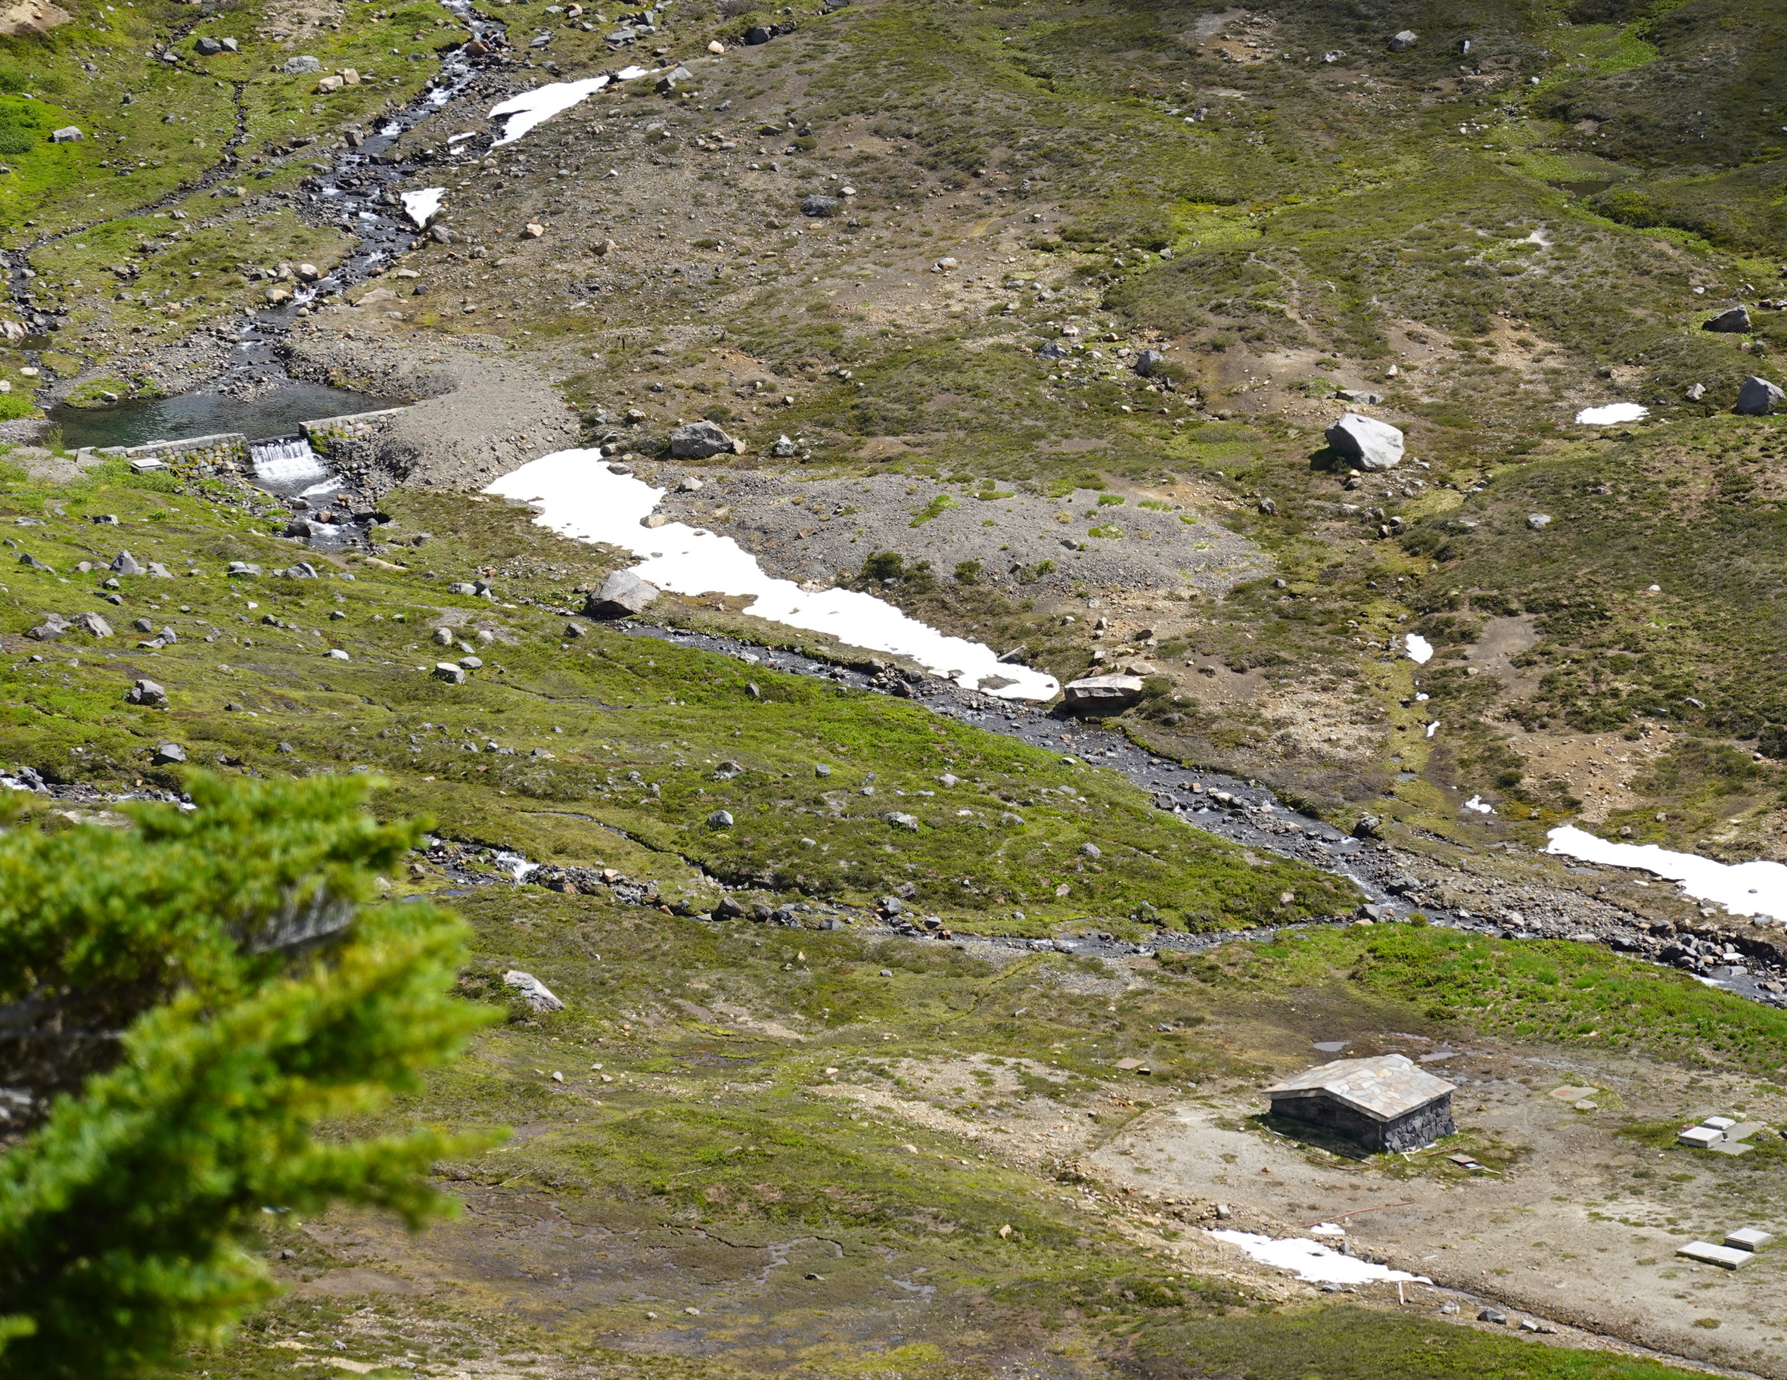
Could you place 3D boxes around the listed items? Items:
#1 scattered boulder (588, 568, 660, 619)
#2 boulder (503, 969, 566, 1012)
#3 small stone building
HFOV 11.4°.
[{"bbox_3d":[-15.003,-5.318,499.747,3.700,2.400,3.100,4,15,14],"label":"scattered boulder"},{"bbox_3d":[-17.469,14.635,437.407,3.000,1.700,2.100,-4,15,-14],"label":"boulder"},{"bbox_3d":[22.154,19.384,425.111,6.947,2.703,6.270,11,18,35],"label":"small stone building"}]

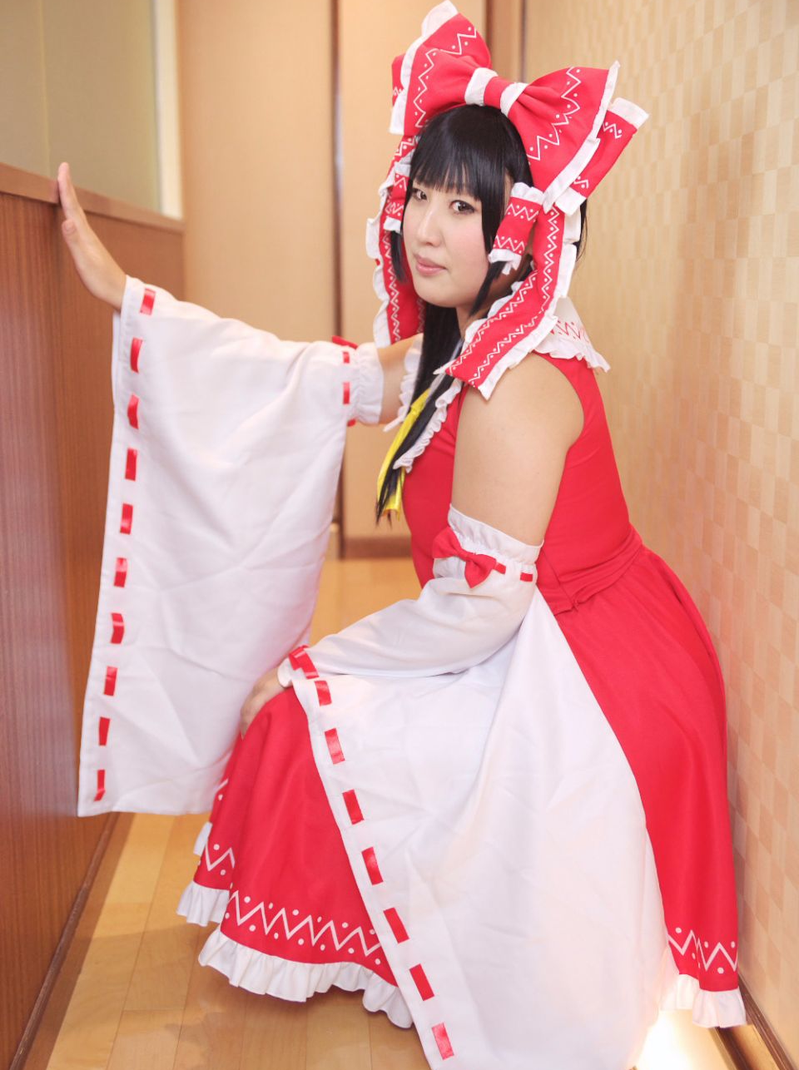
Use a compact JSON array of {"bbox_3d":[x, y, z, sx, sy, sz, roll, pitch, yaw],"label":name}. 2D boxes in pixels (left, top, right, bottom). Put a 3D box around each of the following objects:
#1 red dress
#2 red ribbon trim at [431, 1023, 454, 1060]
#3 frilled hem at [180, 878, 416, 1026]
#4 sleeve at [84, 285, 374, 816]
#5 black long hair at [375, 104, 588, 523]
[{"bbox_3d":[0.067,0.141,1.730,0.600,0.700,0.470,-4,11,-21],"label":"red dress"},{"bbox_3d":[0.046,0.534,1.580,0.015,0.039,0.004,-13,10,11],"label":"red ribbon trim"},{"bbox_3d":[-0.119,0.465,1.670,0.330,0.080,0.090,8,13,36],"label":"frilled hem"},{"bbox_3d":[-0.223,0.020,1.970,0.440,0.690,0.140,8,12,28],"label":"sleeve"},{"bbox_3d":[0.092,-0.258,1.710,0.200,0.460,0.240,12,12,28],"label":"black long hair"}]

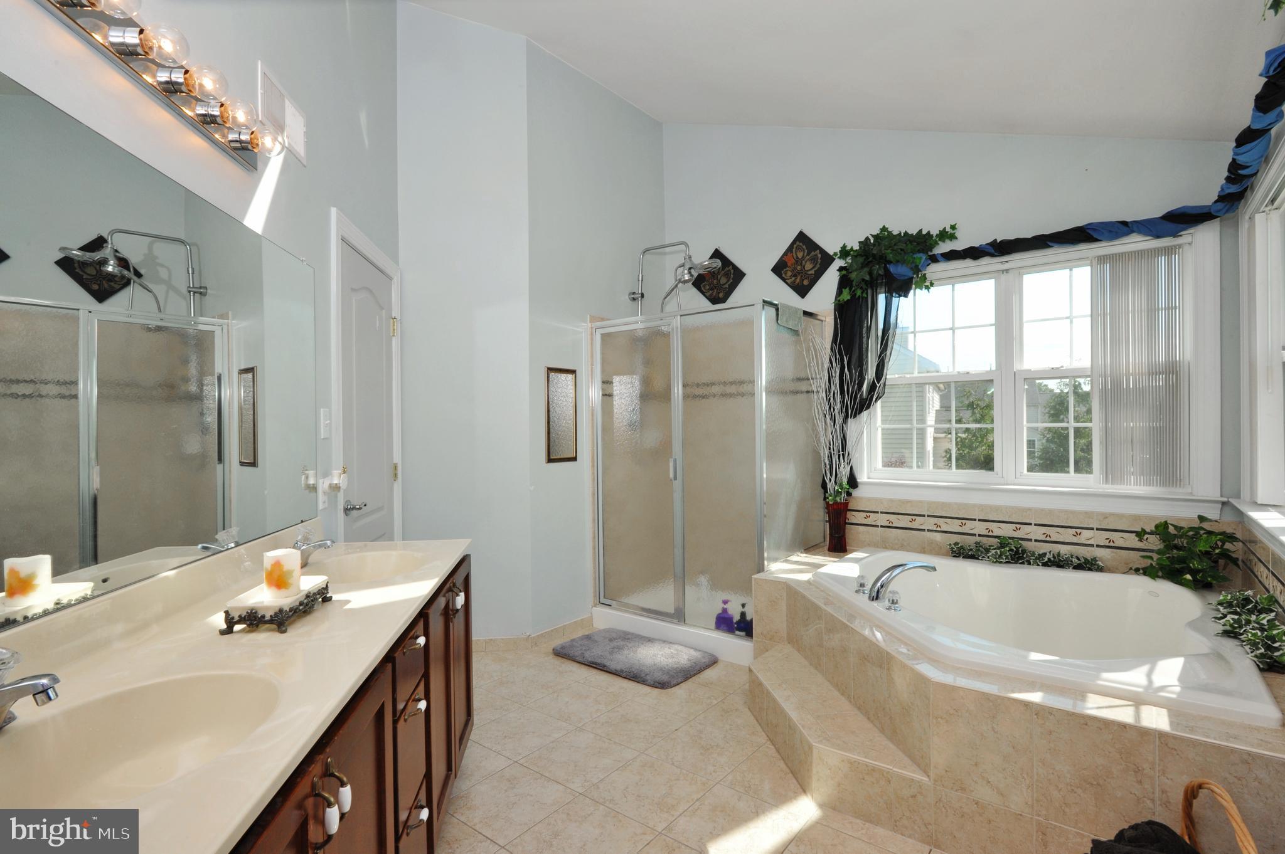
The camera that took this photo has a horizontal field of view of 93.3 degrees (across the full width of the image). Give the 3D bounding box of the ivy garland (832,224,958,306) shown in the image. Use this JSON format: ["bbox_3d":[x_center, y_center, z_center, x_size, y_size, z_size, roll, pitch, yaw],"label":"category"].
[{"bbox_3d":[1.402,-0.940,3.416,0.660,0.440,0.250,0,0,37],"label":"ivy garland"}]

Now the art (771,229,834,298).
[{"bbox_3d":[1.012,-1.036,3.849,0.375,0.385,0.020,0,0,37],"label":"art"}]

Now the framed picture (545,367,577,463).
[{"bbox_3d":[-0.472,-0.069,3.630,0.025,0.560,0.262,0,0,37],"label":"framed picture"}]

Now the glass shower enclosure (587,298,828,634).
[{"bbox_3d":[0.411,0.255,3.816,1.200,1.800,0.830,0,0,37],"label":"glass shower enclosure"}]

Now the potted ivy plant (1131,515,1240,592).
[{"bbox_3d":[2.393,0.550,2.669,0.360,0.310,0.290,0,0,37],"label":"potted ivy plant"}]

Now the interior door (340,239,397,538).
[{"bbox_3d":[-1.273,0.246,2.832,0.045,2.030,0.740,0,0,-7],"label":"interior door"}]

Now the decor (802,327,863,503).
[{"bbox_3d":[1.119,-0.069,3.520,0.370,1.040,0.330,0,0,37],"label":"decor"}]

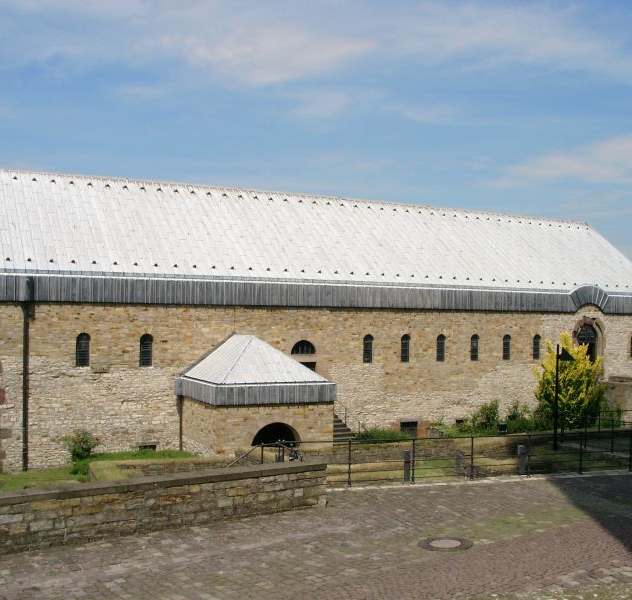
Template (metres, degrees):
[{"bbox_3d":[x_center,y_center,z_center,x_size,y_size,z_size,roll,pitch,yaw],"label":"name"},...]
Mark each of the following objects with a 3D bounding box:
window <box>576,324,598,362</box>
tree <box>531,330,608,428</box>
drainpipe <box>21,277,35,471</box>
[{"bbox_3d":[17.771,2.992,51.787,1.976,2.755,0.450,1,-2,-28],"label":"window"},{"bbox_3d":[15.631,5.013,48.453,4.300,5.900,4.200,1,-1,-28],"label":"tree"},{"bbox_3d":[-12.938,3.274,35.178,0.572,8.703,0.420,1,-2,-28],"label":"drainpipe"}]

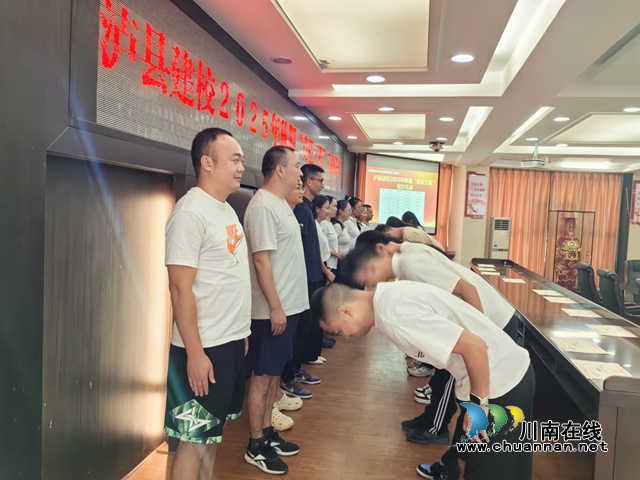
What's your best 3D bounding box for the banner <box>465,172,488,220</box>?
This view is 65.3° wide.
[{"bbox_3d":[3.088,-0.878,9.850,0.460,0.930,0.030,3,3,11],"label":"banner"}]

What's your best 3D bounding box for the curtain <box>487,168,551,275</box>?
[{"bbox_3d":[3.989,-0.217,10.259,1.218,2.412,0.150,3,3,11],"label":"curtain"}]

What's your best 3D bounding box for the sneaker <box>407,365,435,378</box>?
[{"bbox_3d":[0.929,1.165,4.476,0.285,0.110,0.110,3,3,9],"label":"sneaker"}]

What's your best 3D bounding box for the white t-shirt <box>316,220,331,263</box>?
[{"bbox_3d":[-0.026,0.047,4.760,0.280,0.500,0.420,4,3,17],"label":"white t-shirt"}]

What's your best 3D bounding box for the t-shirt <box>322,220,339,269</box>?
[{"bbox_3d":[0.068,0.036,5.251,0.270,0.520,0.420,4,3,17],"label":"t-shirt"}]

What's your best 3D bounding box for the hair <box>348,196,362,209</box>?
[{"bbox_3d":[0.441,-0.433,6.154,0.200,0.180,0.170,4,3,17],"label":"hair"}]

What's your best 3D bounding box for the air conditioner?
[{"bbox_3d":[3.500,0.293,9.822,0.420,1.460,0.310,4,3,20],"label":"air conditioner"}]

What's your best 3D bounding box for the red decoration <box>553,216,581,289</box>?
[{"bbox_3d":[4.675,0.252,9.374,0.470,1.348,0.470,3,3,11],"label":"red decoration"}]

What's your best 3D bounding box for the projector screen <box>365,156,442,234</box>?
[{"bbox_3d":[1.637,-0.857,9.868,1.637,1.480,0.060,1,3,-20],"label":"projector screen"}]

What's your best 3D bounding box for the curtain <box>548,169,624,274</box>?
[{"bbox_3d":[5.244,-0.149,10.004,1.285,2.415,0.150,3,3,11],"label":"curtain"}]

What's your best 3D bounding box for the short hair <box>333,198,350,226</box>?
[{"bbox_3d":[0.255,-0.319,5.686,0.210,0.260,0.180,4,3,17],"label":"short hair"}]

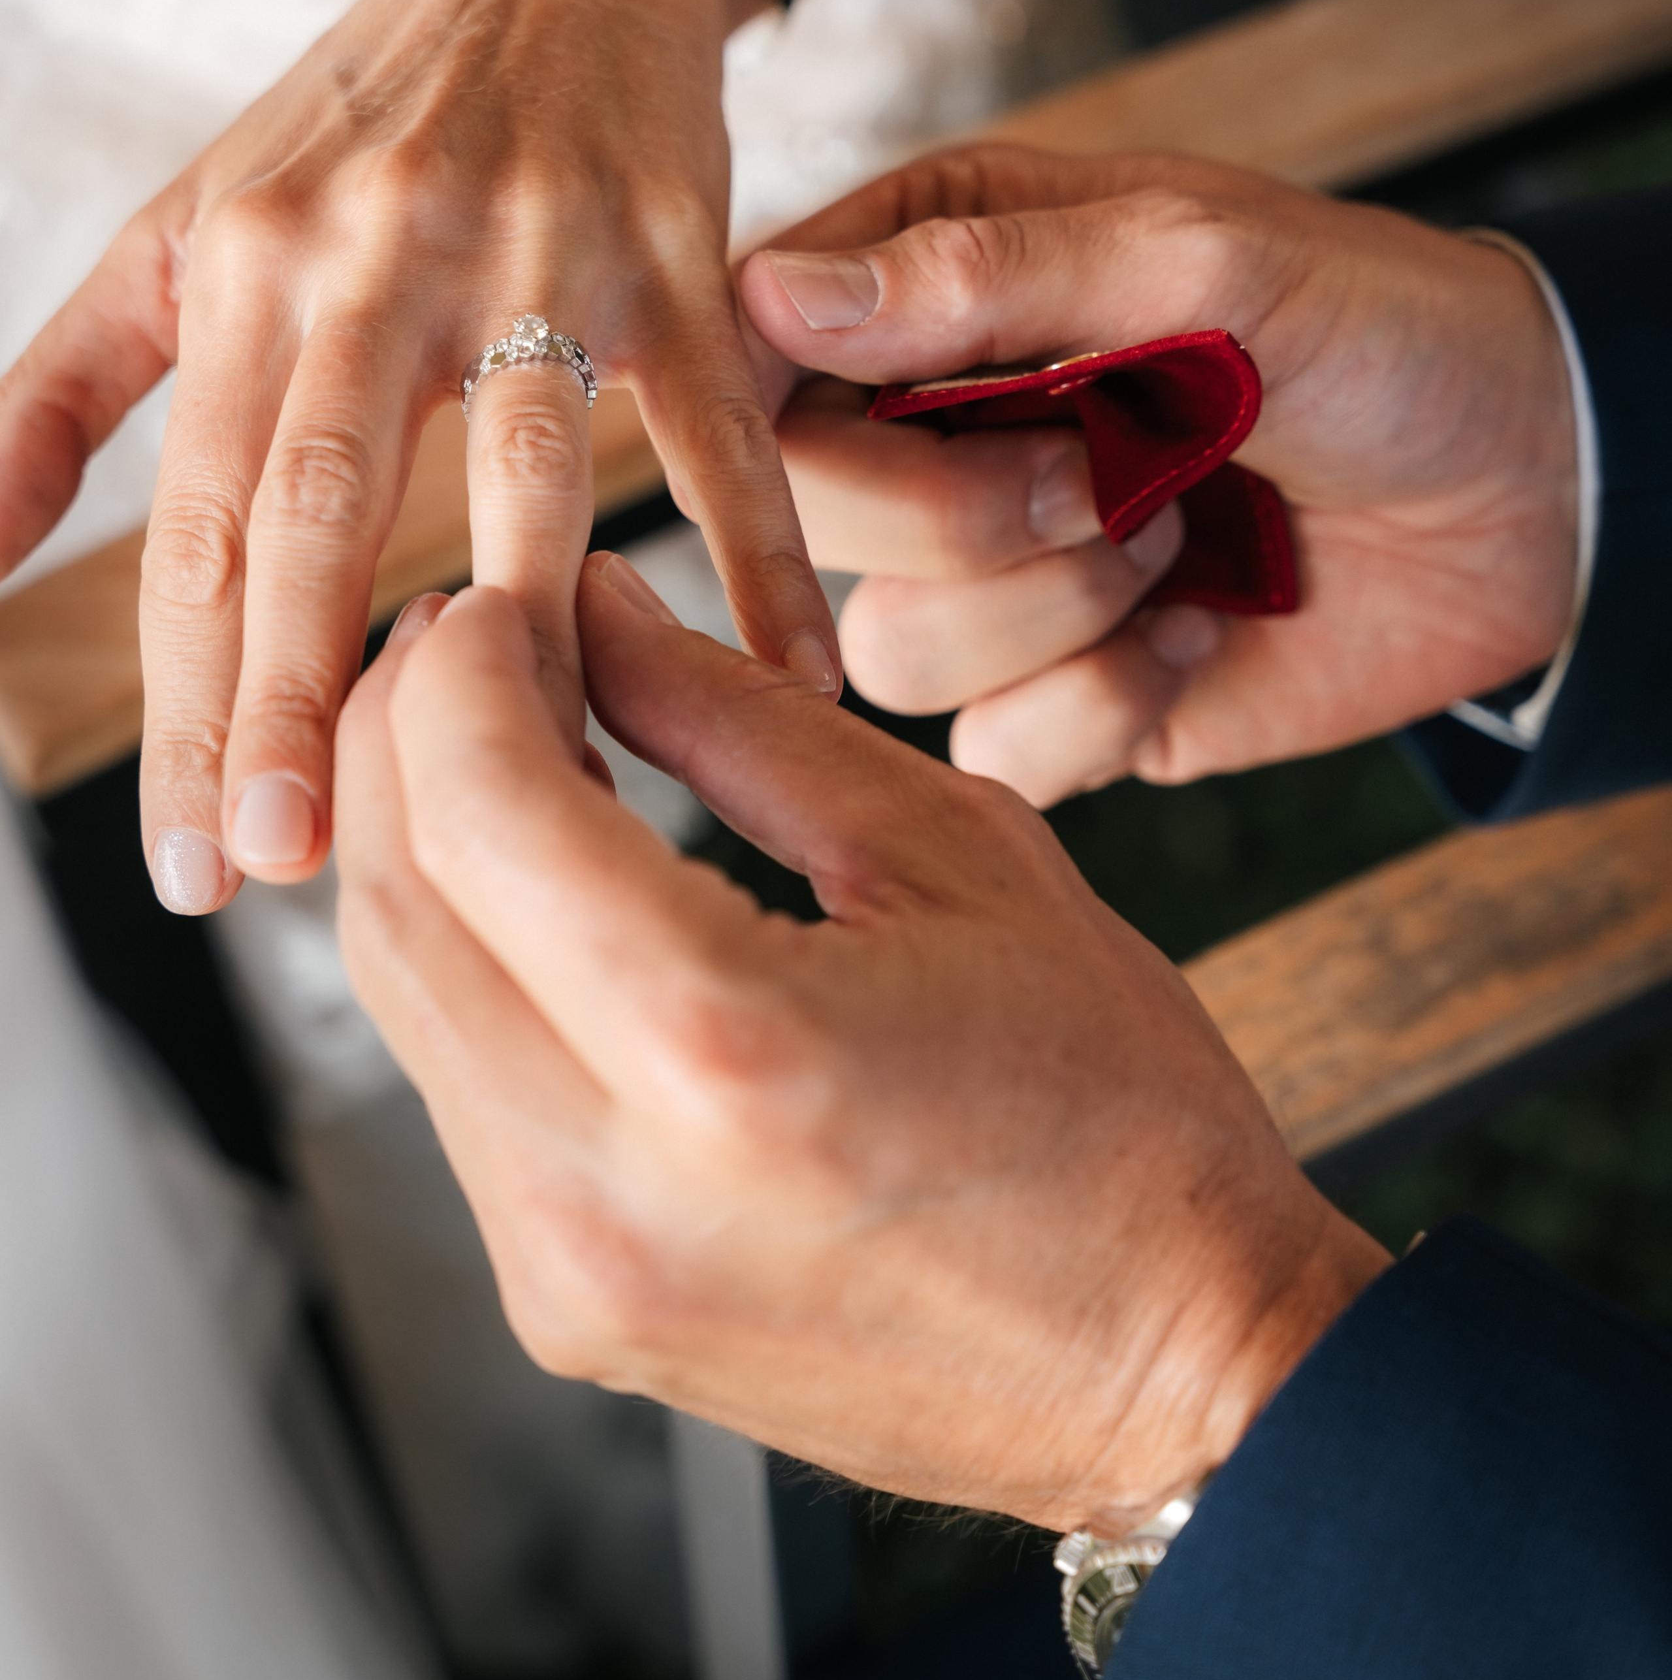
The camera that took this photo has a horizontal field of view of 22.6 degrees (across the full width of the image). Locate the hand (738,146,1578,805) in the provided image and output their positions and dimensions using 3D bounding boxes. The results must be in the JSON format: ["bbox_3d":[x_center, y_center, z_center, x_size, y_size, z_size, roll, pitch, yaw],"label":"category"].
[{"bbox_3d":[0.050,-0.056,0.645,0.128,0.098,0.082,0,14,0],"label":"hand"}]

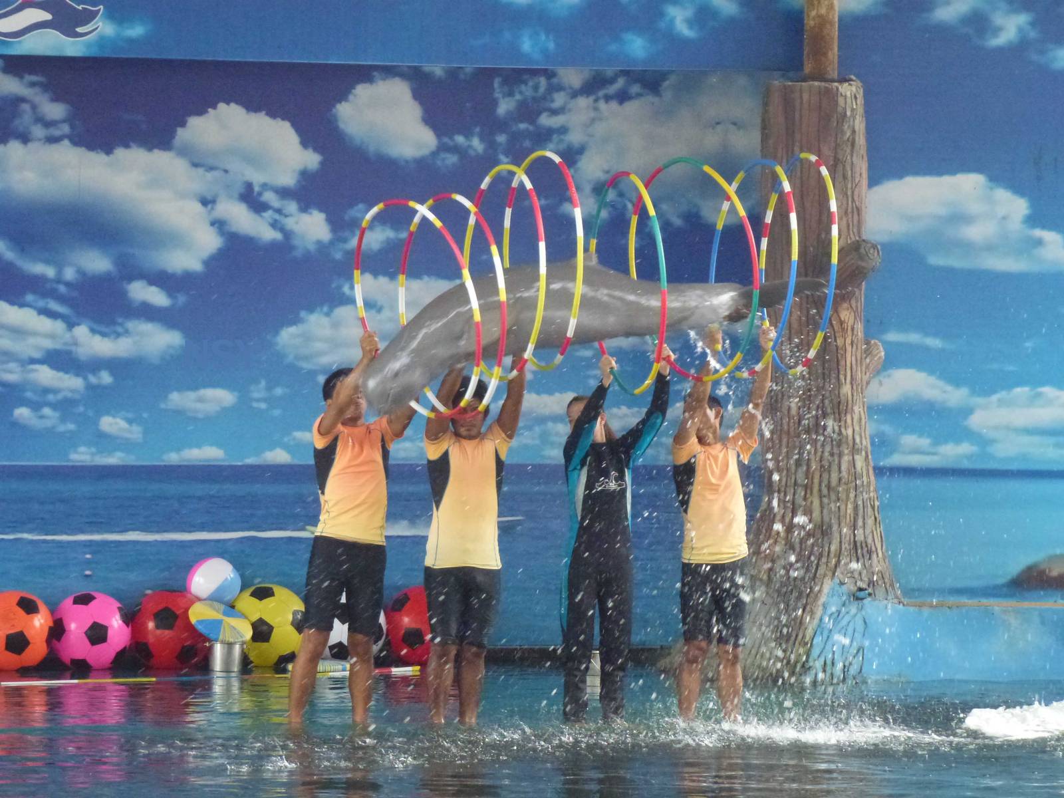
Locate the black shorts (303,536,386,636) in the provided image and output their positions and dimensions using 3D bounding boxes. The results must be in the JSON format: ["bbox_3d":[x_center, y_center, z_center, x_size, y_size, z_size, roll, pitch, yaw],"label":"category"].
[{"bbox_3d":[-0.866,0.866,22.000,0.390,0.465,0.280,0,0,-20],"label":"black shorts"}]

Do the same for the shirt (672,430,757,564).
[{"bbox_3d":[0.850,0.457,22.200,0.400,0.620,0.280,0,0,-22],"label":"shirt"}]

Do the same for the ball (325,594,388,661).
[{"bbox_3d":[-0.931,1.133,24.100,0.391,0.391,0.391,1,3,0],"label":"ball"}]

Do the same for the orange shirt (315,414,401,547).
[{"bbox_3d":[-0.812,0.372,22.000,0.400,0.600,0.280,0,0,-22],"label":"orange shirt"}]

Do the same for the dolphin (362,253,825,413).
[{"bbox_3d":[0.281,-0.292,21.600,2.160,0.600,0.580,-11,5,-13],"label":"dolphin"}]

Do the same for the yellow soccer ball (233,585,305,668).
[{"bbox_3d":[-1.451,1.247,26.200,0.450,0.455,0.450,0,0,0],"label":"yellow soccer ball"}]

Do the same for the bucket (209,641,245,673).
[{"bbox_3d":[-1.663,1.409,26.000,0.185,0.170,0.180,0,0,0],"label":"bucket"}]

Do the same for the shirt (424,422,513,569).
[{"bbox_3d":[-0.294,0.441,21.500,0.370,0.660,0.260,0,3,-12],"label":"shirt"}]

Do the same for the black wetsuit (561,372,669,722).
[{"bbox_3d":[0.385,0.693,22.200,0.480,1.630,0.340,0,0,-22],"label":"black wetsuit"}]

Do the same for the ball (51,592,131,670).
[{"bbox_3d":[-2.201,1.159,23.800,0.397,0.397,0.397,1,3,0],"label":"ball"}]

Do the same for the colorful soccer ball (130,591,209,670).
[{"bbox_3d":[-1.806,1.157,23.800,0.394,0.394,0.394,1,3,0],"label":"colorful soccer ball"}]

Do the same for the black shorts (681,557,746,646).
[{"bbox_3d":[0.841,0.927,22.000,0.320,0.430,0.250,0,3,-12],"label":"black shorts"}]

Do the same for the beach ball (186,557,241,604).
[{"bbox_3d":[-1.595,0.932,23.900,0.273,0.273,0.273,1,3,0],"label":"beach ball"}]

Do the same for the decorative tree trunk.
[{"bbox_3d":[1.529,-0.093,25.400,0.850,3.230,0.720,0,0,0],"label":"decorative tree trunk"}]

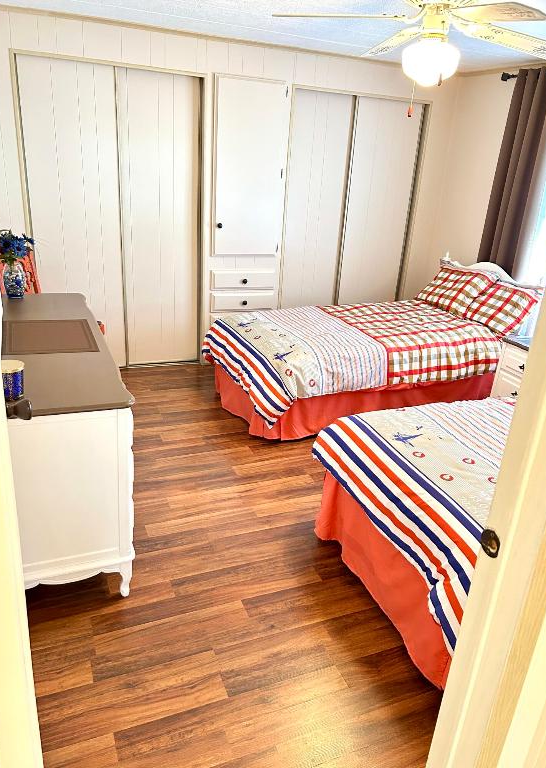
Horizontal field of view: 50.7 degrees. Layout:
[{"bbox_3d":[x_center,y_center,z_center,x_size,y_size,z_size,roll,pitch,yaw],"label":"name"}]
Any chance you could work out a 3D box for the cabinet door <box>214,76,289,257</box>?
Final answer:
[{"bbox_3d":[-0.157,-1.474,4.016,0.532,1.163,0.030,-7,24,-25],"label":"cabinet door"}]

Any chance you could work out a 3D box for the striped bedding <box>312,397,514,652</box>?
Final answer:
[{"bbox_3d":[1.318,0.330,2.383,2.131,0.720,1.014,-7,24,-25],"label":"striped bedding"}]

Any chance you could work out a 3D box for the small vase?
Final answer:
[{"bbox_3d":[-1.274,-0.514,2.846,0.105,0.162,0.105,-7,24,-25],"label":"small vase"}]

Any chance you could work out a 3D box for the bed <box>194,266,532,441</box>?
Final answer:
[{"bbox_3d":[0.682,-0.338,3.845,2.124,0.816,1.066,-7,24,-25],"label":"bed"}]

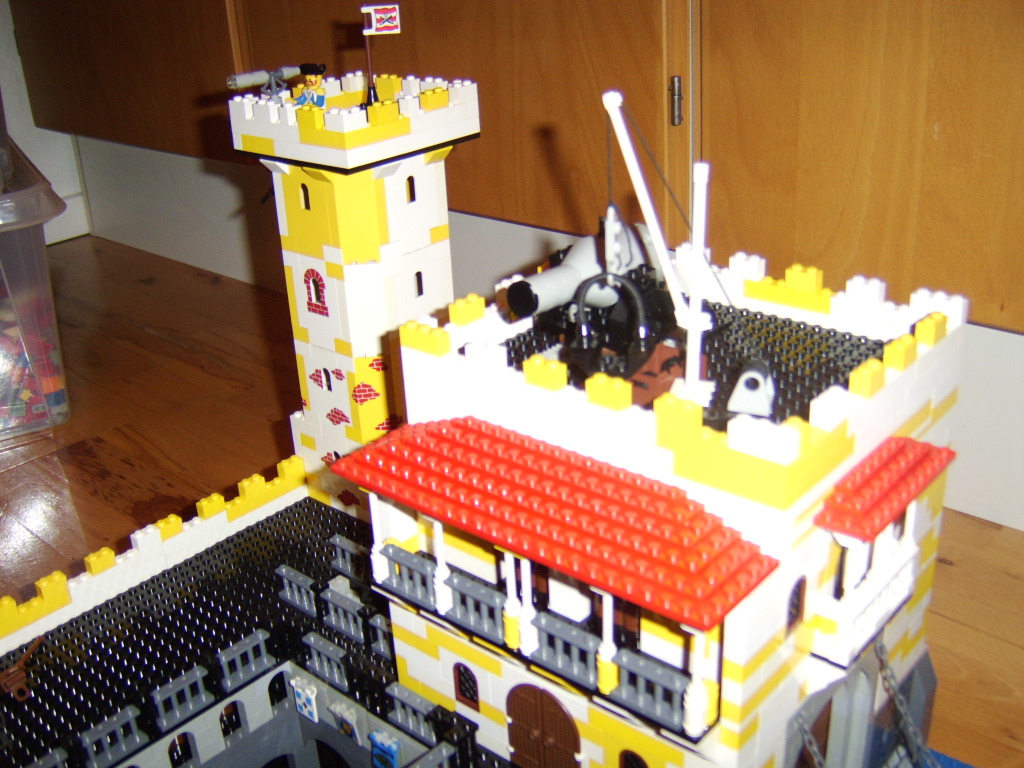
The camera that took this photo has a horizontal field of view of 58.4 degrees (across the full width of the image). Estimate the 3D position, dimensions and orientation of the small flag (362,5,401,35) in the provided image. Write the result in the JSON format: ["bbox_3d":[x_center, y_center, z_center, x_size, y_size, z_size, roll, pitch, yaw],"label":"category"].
[{"bbox_3d":[-0.079,-0.220,0.556,0.022,0.016,0.004,3,25,13],"label":"small flag"}]

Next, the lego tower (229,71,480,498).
[{"bbox_3d":[-0.088,-0.055,0.602,0.104,0.264,0.104,17,32,38],"label":"lego tower"}]

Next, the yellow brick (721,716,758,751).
[{"bbox_3d":[0.086,0.128,0.345,0.008,0.010,0.016,17,32,38],"label":"yellow brick"}]

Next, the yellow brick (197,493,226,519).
[{"bbox_3d":[-0.203,0.082,0.623,0.008,0.011,0.016,17,32,38],"label":"yellow brick"}]

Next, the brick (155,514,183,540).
[{"bbox_3d":[-0.224,0.093,0.601,0.008,0.011,0.016,17,32,38],"label":"brick"}]

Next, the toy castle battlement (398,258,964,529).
[{"bbox_3d":[0.081,-0.018,0.427,0.192,0.037,0.176,17,32,38],"label":"toy castle battlement"}]

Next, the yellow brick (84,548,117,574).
[{"bbox_3d":[-0.255,0.110,0.569,0.008,0.011,0.016,17,32,38],"label":"yellow brick"}]

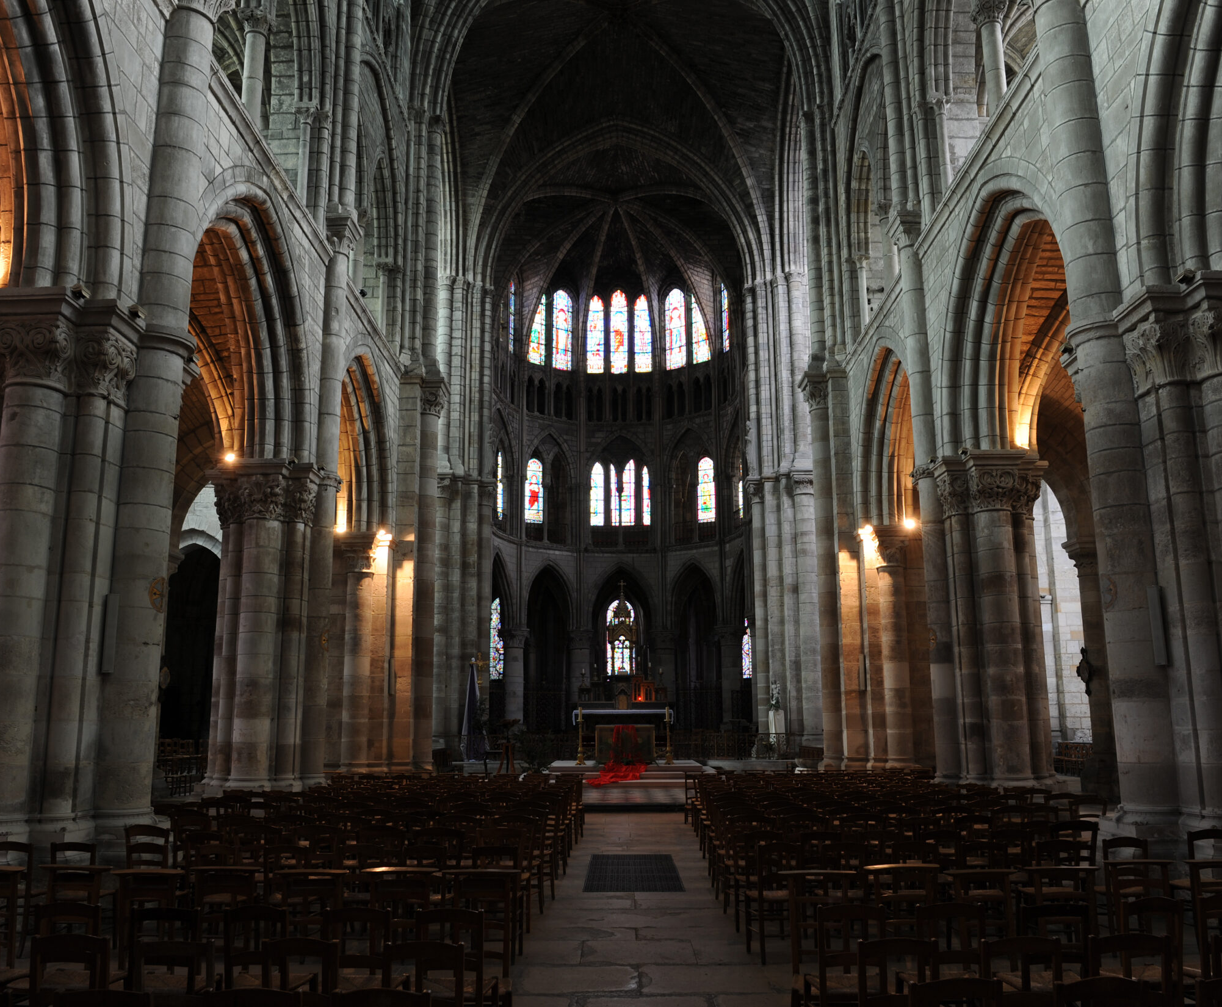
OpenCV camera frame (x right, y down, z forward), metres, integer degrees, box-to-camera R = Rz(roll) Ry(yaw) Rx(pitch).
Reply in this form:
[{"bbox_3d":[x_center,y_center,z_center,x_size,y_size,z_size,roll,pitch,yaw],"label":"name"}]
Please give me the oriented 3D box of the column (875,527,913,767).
[{"bbox_3d":[6.386,3.208,22.887,0.740,5.300,0.740,0,-12,1],"label":"column"}]

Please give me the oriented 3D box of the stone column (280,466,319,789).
[{"bbox_3d":[-5.241,1.991,16.786,0.470,5.270,0.470,0,-12,1],"label":"stone column"}]

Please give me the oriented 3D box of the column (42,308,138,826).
[{"bbox_3d":[-5.258,0.484,10.066,0.500,5.251,0.500,0,-11,0],"label":"column"}]

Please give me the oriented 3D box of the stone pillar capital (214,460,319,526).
[{"bbox_3d":[-5.765,-0.121,17.091,1.600,1.000,1.300,0,-12,1],"label":"stone pillar capital"}]

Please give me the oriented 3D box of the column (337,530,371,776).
[{"bbox_3d":[-5.724,3.323,22.901,0.740,5.300,0.740,0,-12,1],"label":"column"}]

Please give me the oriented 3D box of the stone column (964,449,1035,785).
[{"bbox_3d":[6.232,1.794,16.289,0.820,5.250,0.820,0,-12,1],"label":"stone column"}]

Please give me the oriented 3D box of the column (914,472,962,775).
[{"bbox_3d":[5.511,1.956,17.017,0.520,5.369,0.520,0,-11,0],"label":"column"}]

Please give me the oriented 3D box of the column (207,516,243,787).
[{"bbox_3d":[-5.976,2.268,15.790,0.320,4.200,0.320,-1,-12,1],"label":"column"}]

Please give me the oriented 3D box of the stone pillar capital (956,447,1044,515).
[{"bbox_3d":[6.163,-0.304,16.117,1.080,0.980,0.920,-1,-12,1],"label":"stone pillar capital"}]

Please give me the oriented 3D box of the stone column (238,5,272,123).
[{"bbox_3d":[-5.408,-6.355,15.255,0.400,2.570,0.400,-1,-12,1],"label":"stone column"}]

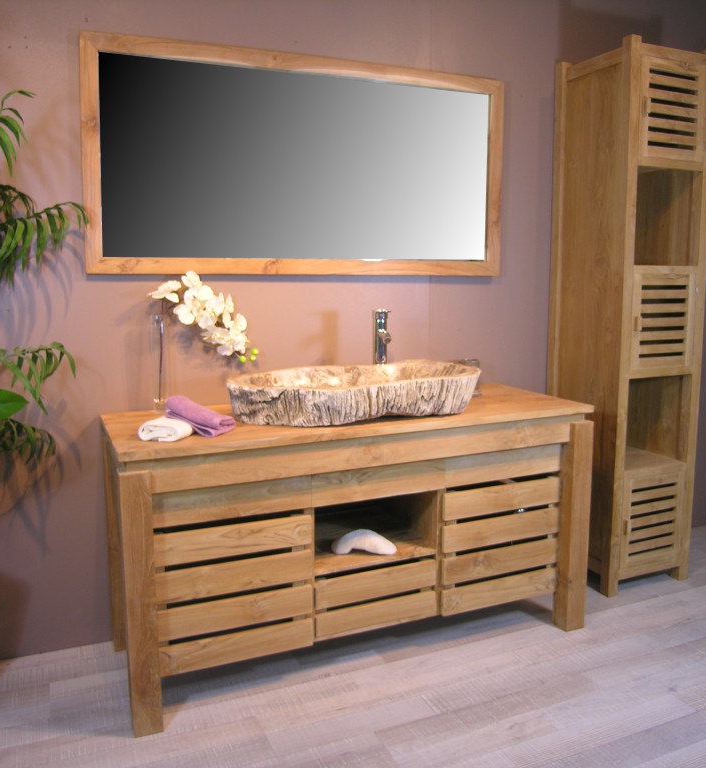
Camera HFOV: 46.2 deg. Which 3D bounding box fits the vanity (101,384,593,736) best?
[{"bbox_3d":[-0.006,0.462,2.637,1.450,0.756,0.522,-5,10,-22],"label":"vanity"}]

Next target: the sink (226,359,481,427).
[{"bbox_3d":[0.007,0.026,2.571,0.790,0.125,0.400,-5,10,-22],"label":"sink"}]

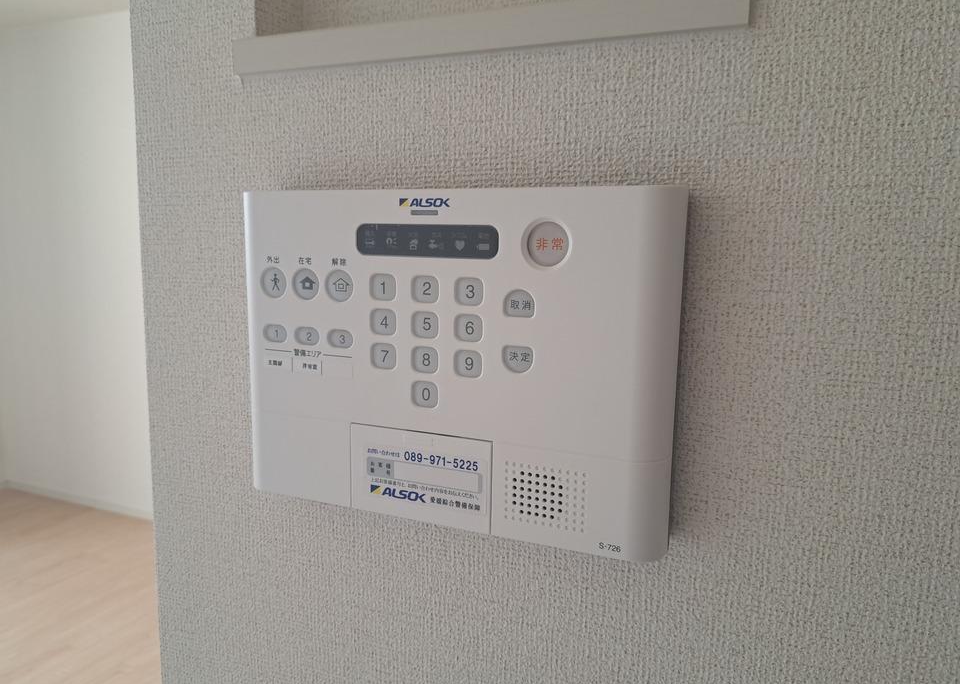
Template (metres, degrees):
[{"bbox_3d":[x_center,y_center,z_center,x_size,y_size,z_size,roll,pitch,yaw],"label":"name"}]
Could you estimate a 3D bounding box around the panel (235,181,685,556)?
[{"bbox_3d":[-0.017,0.006,0.291,0.197,0.141,0.030,5,9,22],"label":"panel"}]

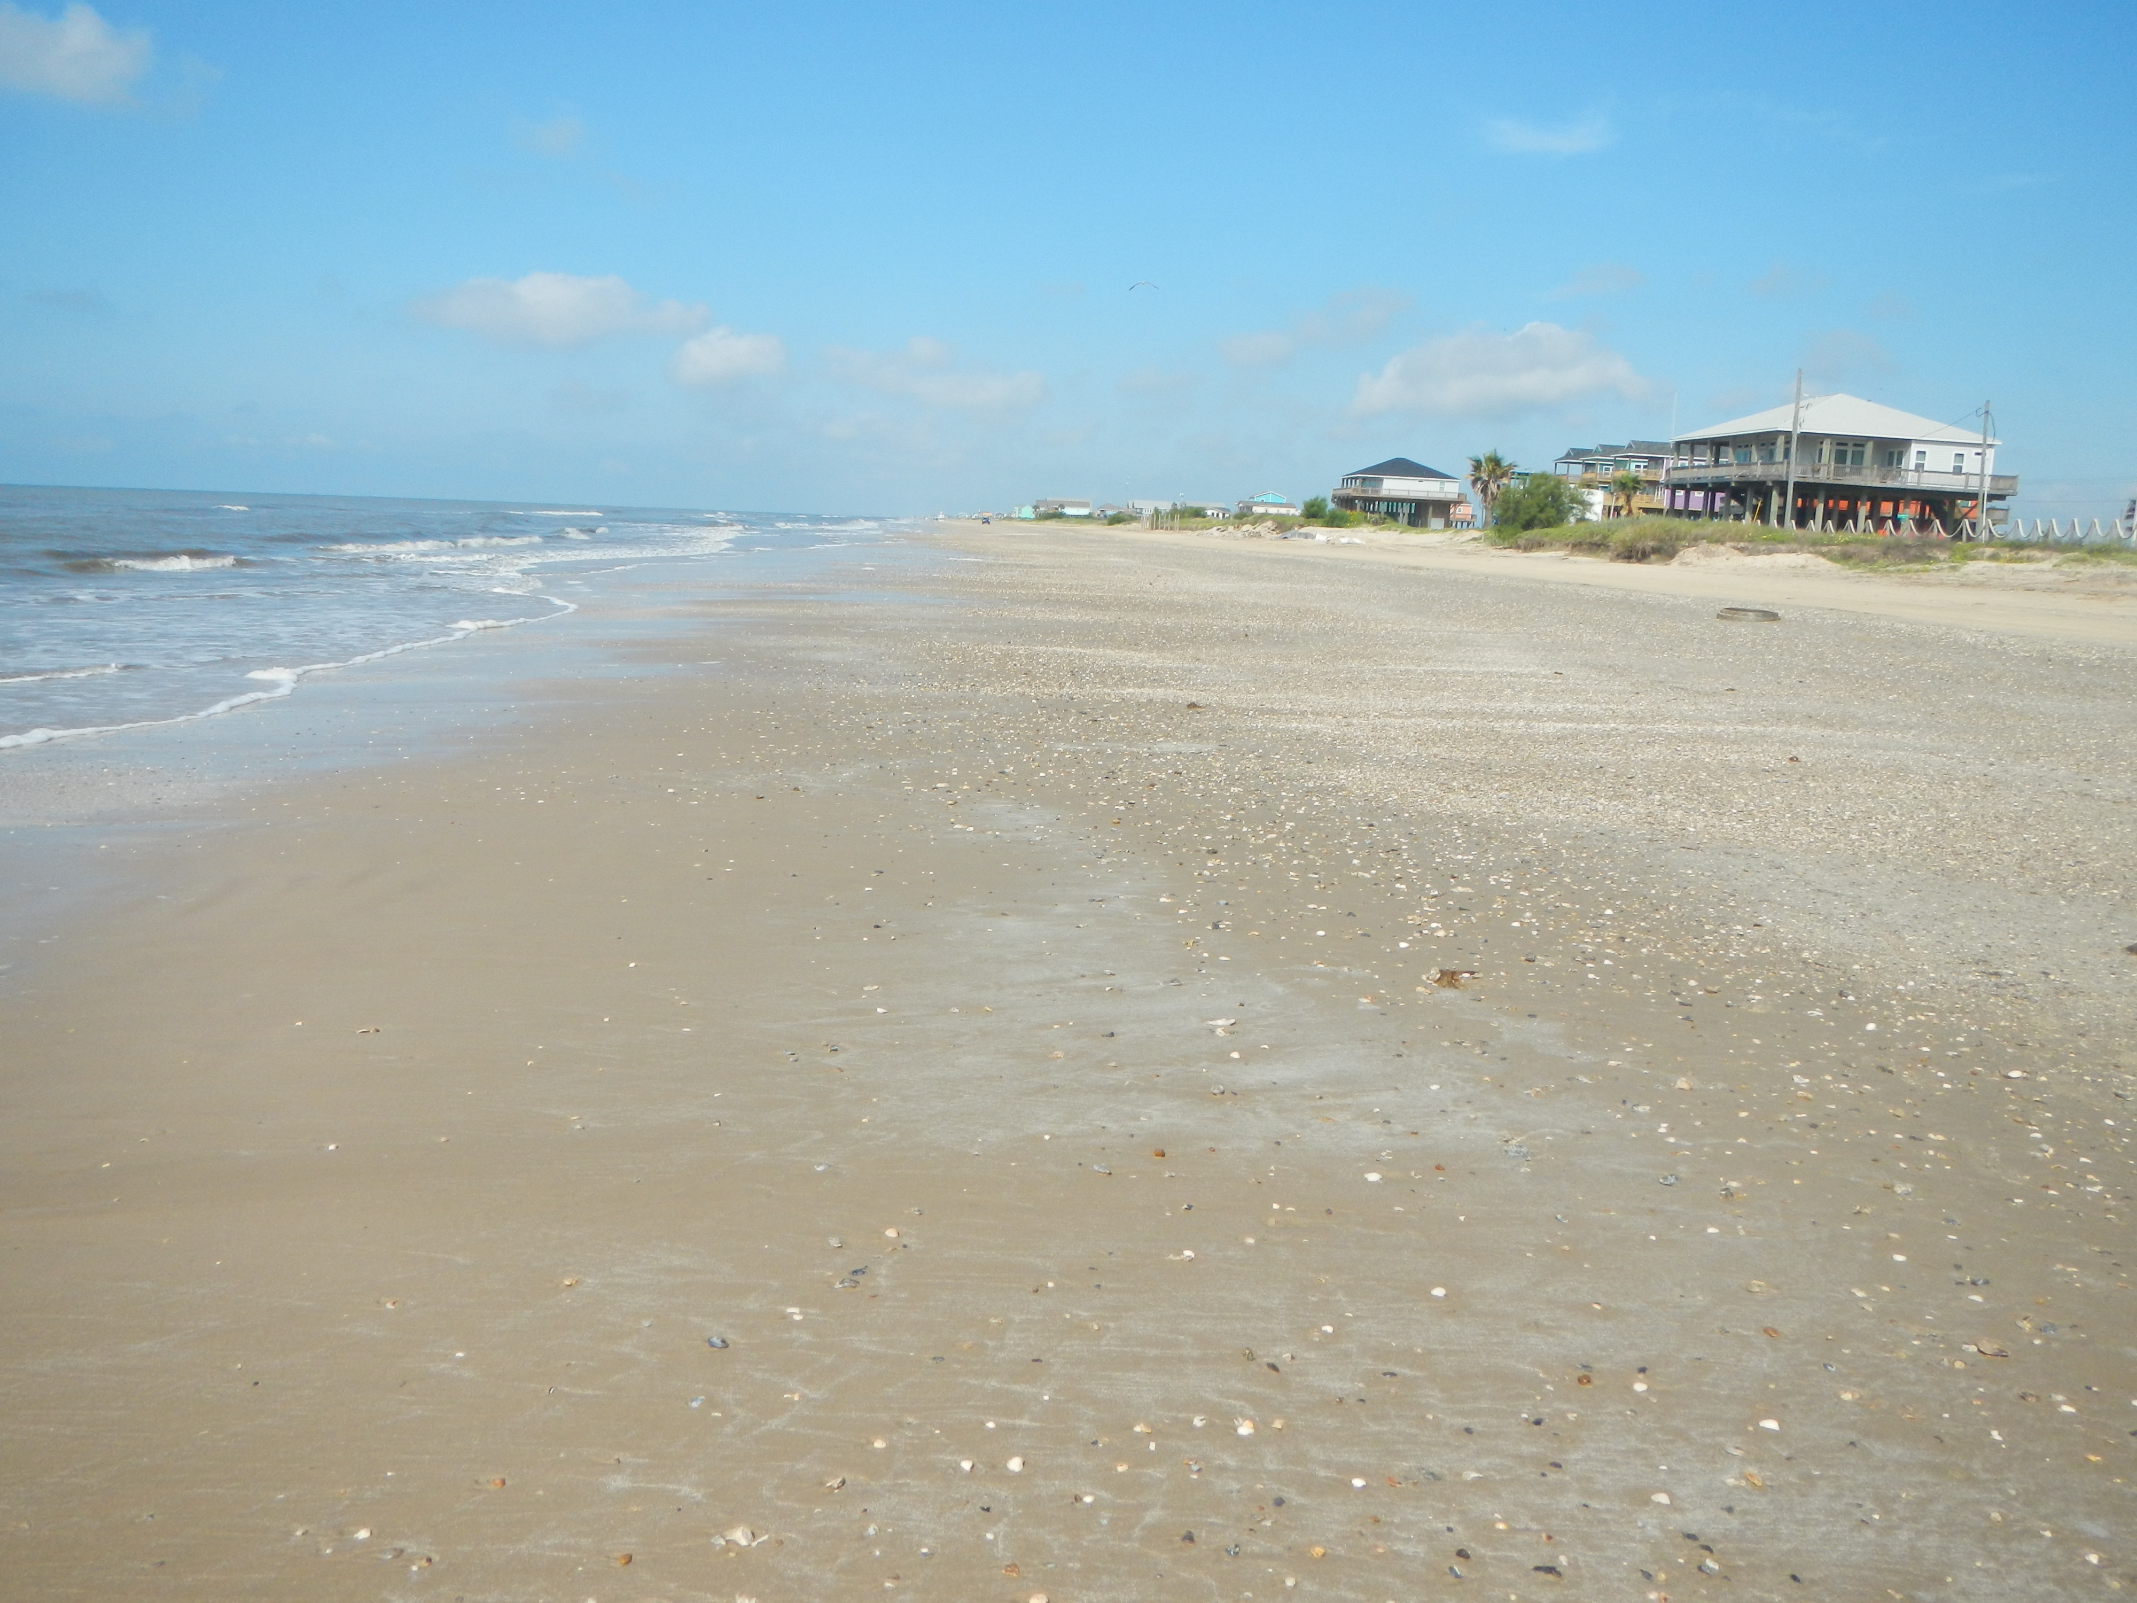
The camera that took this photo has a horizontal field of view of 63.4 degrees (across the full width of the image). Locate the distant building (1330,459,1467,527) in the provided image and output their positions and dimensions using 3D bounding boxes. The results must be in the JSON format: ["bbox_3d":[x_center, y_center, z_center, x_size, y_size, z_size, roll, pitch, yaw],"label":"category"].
[{"bbox_3d":[41.414,-38.859,216.583,14.500,9.150,11.500,1,9,-4],"label":"distant building"}]

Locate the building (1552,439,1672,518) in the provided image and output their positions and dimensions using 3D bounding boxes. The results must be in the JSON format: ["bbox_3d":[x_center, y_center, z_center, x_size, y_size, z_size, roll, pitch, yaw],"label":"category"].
[{"bbox_3d":[61.408,-33.741,186.300,11.000,9.400,22.500,1,9,-4],"label":"building"}]

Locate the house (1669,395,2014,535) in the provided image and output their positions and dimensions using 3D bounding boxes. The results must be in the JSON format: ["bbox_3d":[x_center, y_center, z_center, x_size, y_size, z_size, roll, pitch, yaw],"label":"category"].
[{"bbox_3d":[49.804,-21.762,112.208,15.400,9.100,14.600,1,9,-10],"label":"house"}]

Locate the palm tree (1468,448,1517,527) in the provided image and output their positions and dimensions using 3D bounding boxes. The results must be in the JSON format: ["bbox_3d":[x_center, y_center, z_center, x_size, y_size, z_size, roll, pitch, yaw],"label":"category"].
[{"bbox_3d":[36.091,-26.598,147.441,4.200,6.900,4.200,1,9,-4],"label":"palm tree"}]

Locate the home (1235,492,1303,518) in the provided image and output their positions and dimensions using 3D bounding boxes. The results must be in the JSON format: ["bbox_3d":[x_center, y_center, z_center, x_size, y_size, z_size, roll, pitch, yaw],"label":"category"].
[{"bbox_3d":[40.115,-58.865,344.801,12.500,6.600,12.000,1,9,-4],"label":"home"}]

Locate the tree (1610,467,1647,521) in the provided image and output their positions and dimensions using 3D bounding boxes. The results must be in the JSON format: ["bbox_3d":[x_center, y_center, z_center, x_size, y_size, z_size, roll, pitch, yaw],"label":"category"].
[{"bbox_3d":[44.452,-24.192,137.649,3.000,4.600,3.000,1,9,-4],"label":"tree"}]

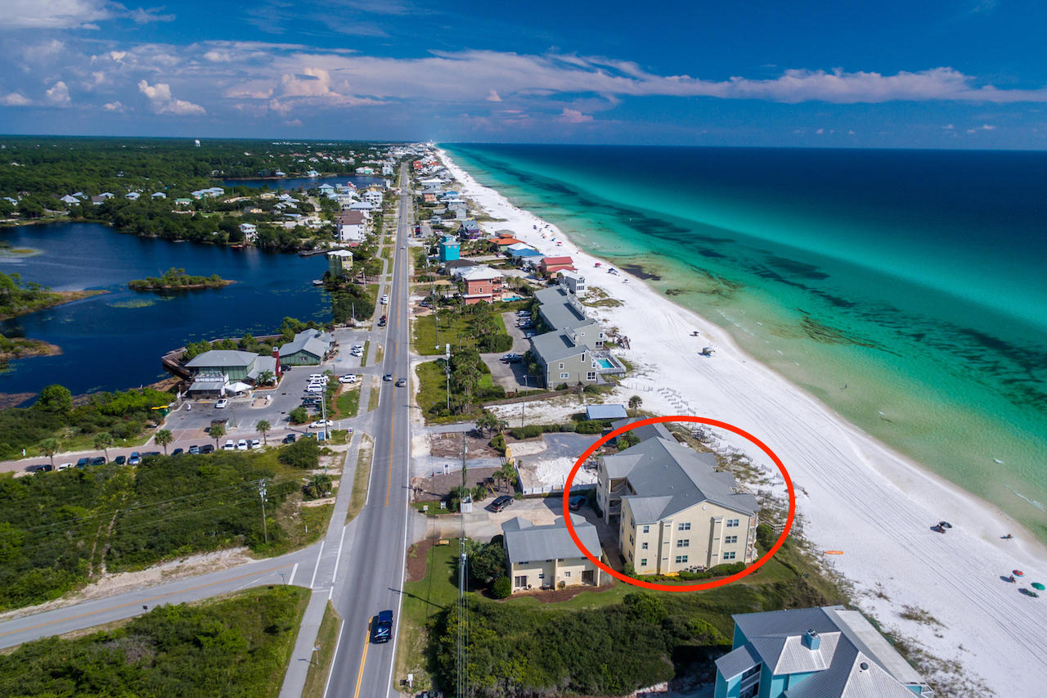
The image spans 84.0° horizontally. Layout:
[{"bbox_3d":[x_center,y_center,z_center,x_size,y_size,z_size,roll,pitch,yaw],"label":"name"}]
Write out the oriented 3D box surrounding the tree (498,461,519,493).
[{"bbox_3d":[-2.663,22.714,102.752,3.600,6.000,3.600,1,20,0],"label":"tree"}]

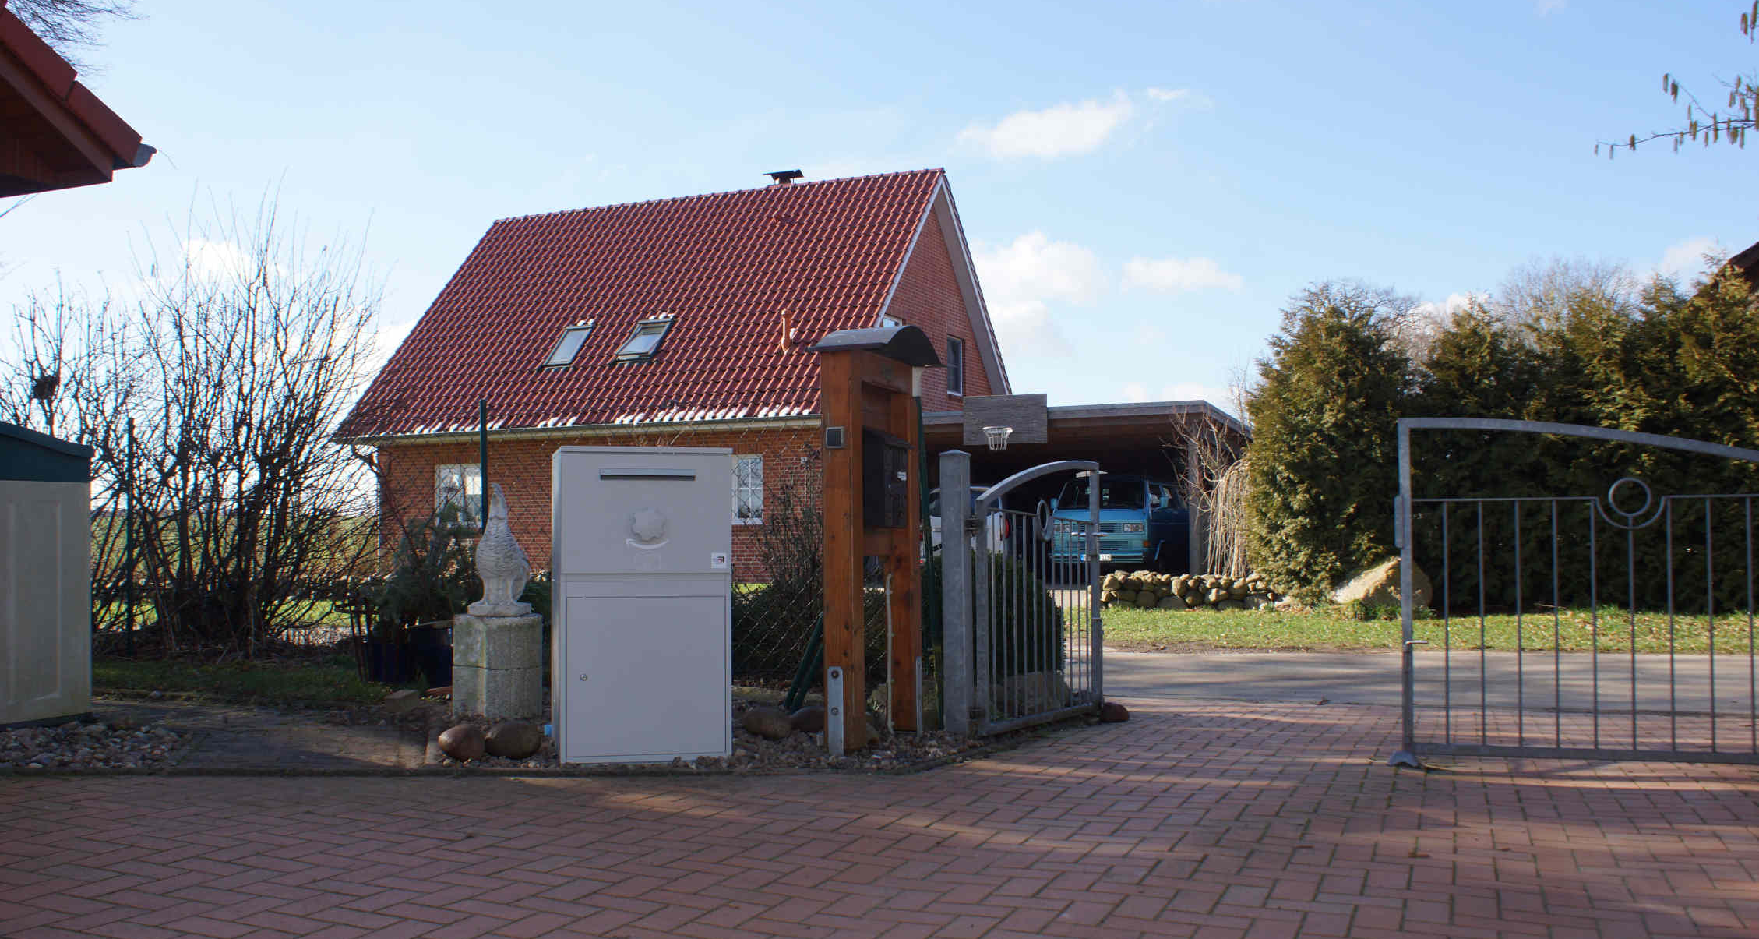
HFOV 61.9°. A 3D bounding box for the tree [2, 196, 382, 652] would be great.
[{"bbox_3d":[-5.058,-0.349,10.800,2.750,3.300,2.400,1,-3,-25],"label":"tree"}]

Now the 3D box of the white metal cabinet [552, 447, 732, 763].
[{"bbox_3d":[-0.922,0.507,5.660,0.630,1.150,0.520,0,-3,-16],"label":"white metal cabinet"}]

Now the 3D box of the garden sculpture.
[{"bbox_3d":[-1.708,0.359,6.600,0.220,0.590,0.280,-1,-3,24],"label":"garden sculpture"}]

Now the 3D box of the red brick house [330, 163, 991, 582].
[{"bbox_3d":[-4.399,-2.020,36.140,13.000,9.400,11.100,-1,-3,25],"label":"red brick house"}]

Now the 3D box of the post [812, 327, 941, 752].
[{"bbox_3d":[-0.009,0.274,6.064,0.330,1.730,0.800,-1,-3,19],"label":"post"}]

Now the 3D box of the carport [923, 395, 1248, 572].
[{"bbox_3d":[3.487,0.714,26.781,6.400,3.000,6.600,-1,-3,25],"label":"carport"}]

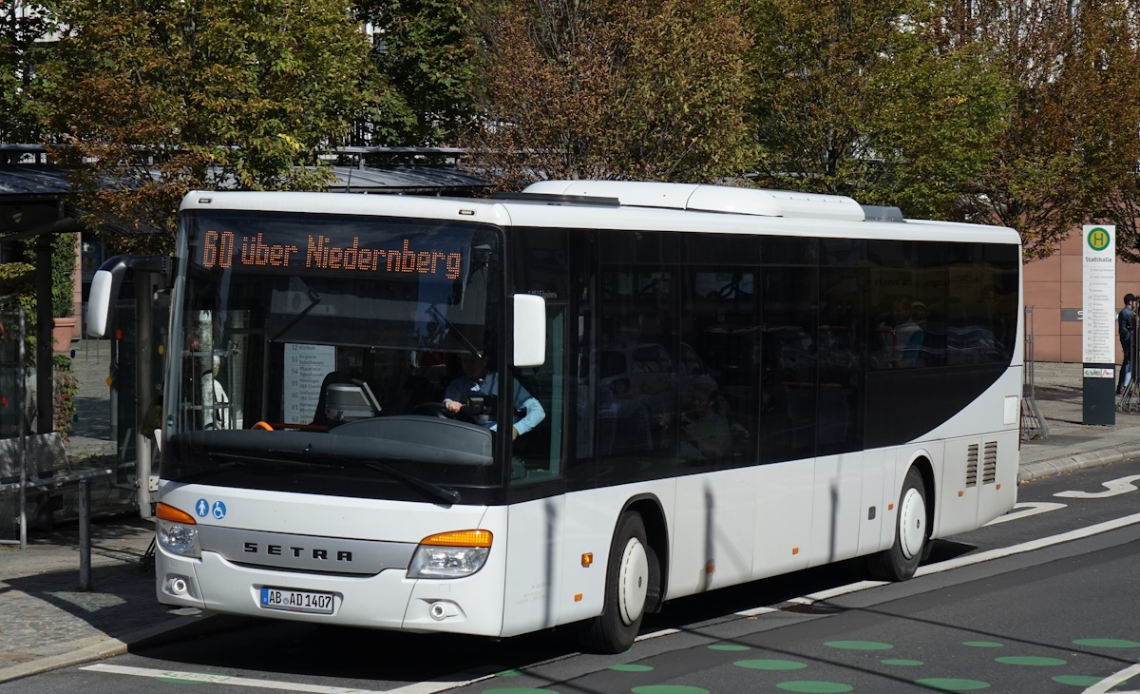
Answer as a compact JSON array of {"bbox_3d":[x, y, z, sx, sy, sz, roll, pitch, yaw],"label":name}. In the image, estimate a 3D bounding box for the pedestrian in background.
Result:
[{"bbox_3d":[10.317,-0.070,63.800,0.550,1.820,0.500,0,2,12],"label":"pedestrian in background"}]

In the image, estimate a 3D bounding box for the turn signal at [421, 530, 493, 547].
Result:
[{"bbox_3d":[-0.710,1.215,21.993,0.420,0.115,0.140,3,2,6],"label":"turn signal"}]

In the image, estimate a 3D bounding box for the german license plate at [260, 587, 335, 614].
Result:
[{"bbox_3d":[-1.753,1.627,22.215,0.525,0.118,0.020,4,2,23],"label":"german license plate"}]

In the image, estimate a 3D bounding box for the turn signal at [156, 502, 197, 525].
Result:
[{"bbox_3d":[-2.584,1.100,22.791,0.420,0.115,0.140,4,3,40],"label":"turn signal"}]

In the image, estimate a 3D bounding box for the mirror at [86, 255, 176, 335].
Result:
[{"bbox_3d":[-2.903,-0.323,22.733,0.400,0.560,0.520,4,3,31],"label":"mirror"}]

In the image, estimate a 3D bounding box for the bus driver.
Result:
[{"bbox_3d":[-0.608,0.665,22.936,0.600,1.320,0.850,3,2,20],"label":"bus driver"}]

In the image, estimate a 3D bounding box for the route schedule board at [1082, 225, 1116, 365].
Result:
[{"bbox_3d":[8.248,-0.807,53.800,0.520,2.160,0.100,1,2,23],"label":"route schedule board"}]

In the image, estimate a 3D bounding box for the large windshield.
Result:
[{"bbox_3d":[-1.581,0.051,22.386,2.440,1.800,0.400,4,2,23],"label":"large windshield"}]

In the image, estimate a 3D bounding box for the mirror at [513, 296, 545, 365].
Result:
[{"bbox_3d":[-0.249,-0.104,21.862,0.240,0.470,0.180,3,2,8],"label":"mirror"}]

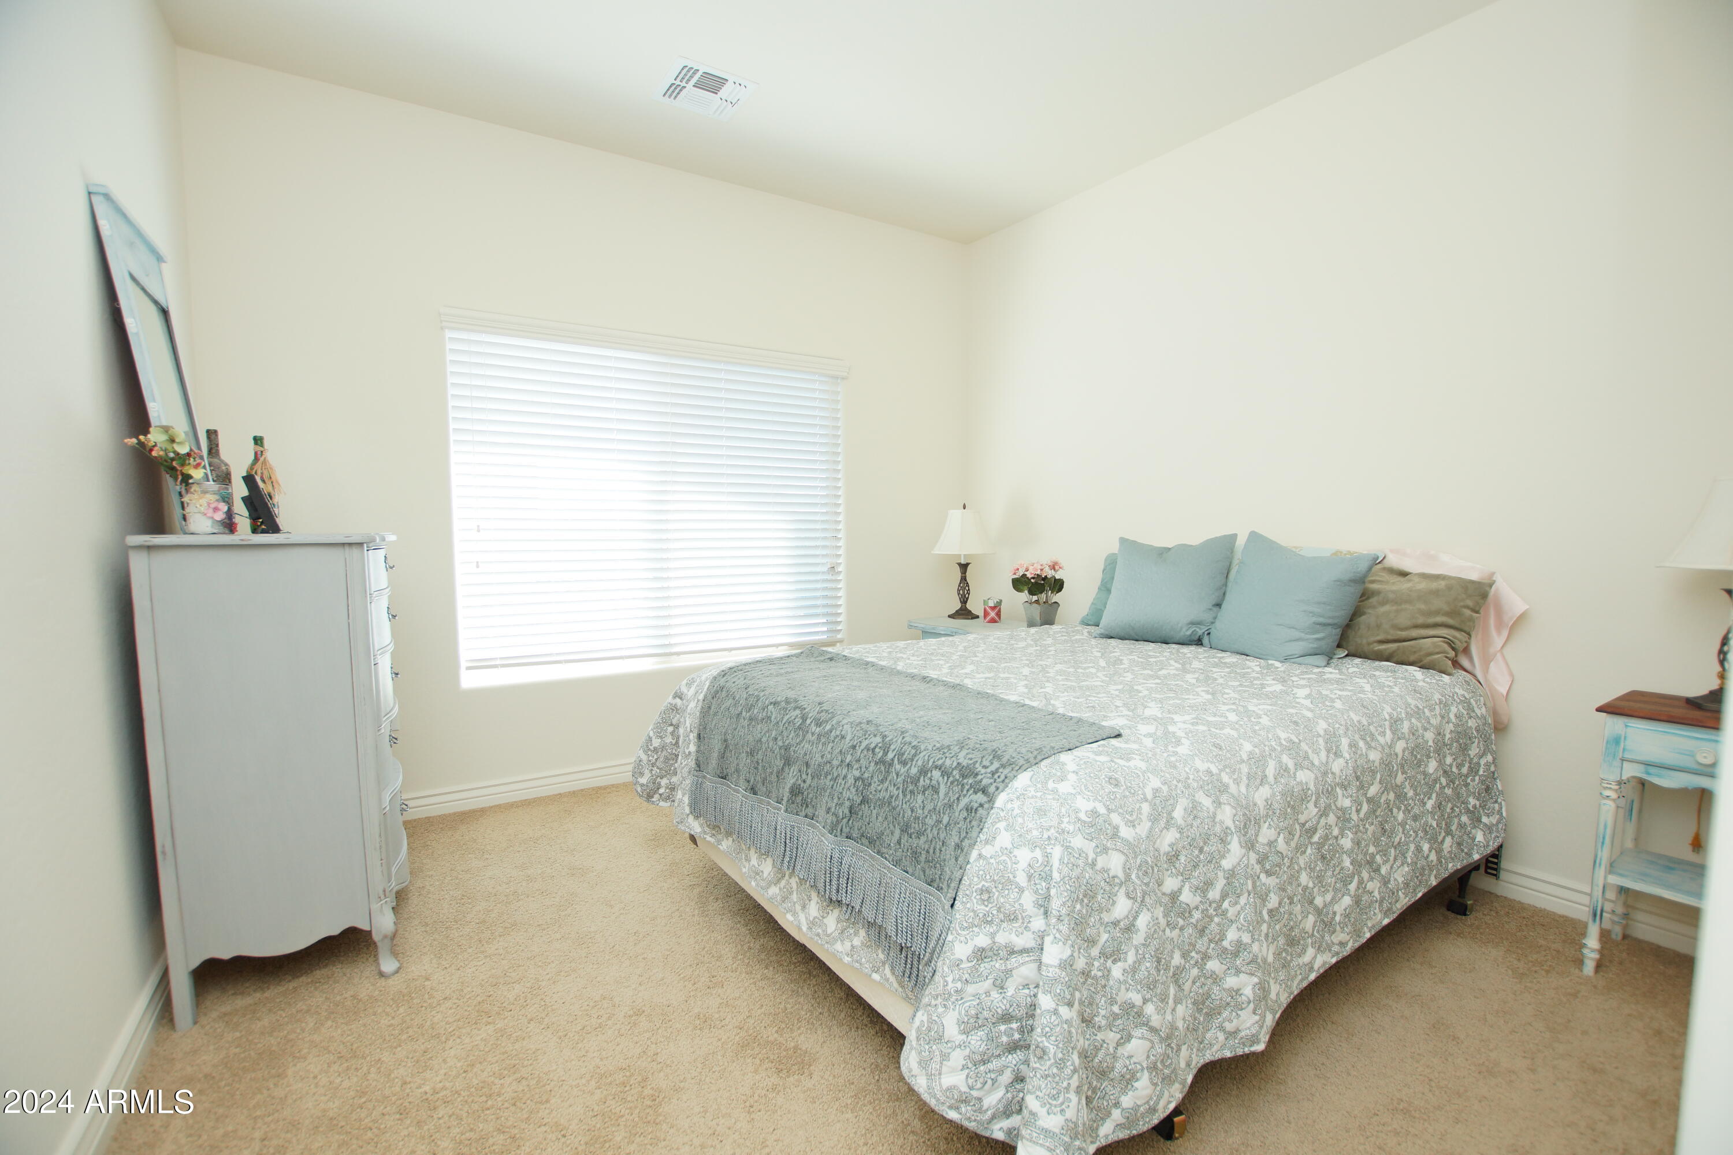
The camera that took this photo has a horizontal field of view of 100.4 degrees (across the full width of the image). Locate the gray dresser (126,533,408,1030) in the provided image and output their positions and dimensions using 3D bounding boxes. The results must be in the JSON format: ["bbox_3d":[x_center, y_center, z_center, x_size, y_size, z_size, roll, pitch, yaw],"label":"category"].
[{"bbox_3d":[-1.625,0.442,2.085,0.500,1.161,0.878,-3,6,-33],"label":"gray dresser"}]

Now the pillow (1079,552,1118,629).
[{"bbox_3d":[1.119,0.065,2.972,0.140,0.380,0.440,30,-12,-31],"label":"pillow"}]

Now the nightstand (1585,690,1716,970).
[{"bbox_3d":[2.073,0.677,1.770,0.345,0.714,0.390,-3,6,-33],"label":"nightstand"}]

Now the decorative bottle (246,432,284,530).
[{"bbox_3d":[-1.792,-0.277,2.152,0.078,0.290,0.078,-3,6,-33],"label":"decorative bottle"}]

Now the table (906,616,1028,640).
[{"bbox_3d":[0.589,0.567,3.655,0.479,0.652,0.668,-3,6,-33],"label":"table"}]

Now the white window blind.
[{"bbox_3d":[-0.885,-0.341,3.332,1.839,1.493,0.100,-3,6,-33],"label":"white window blind"}]

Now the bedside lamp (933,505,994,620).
[{"bbox_3d":[0.527,-0.087,3.886,0.346,0.617,0.346,0,5,0],"label":"bedside lamp"}]

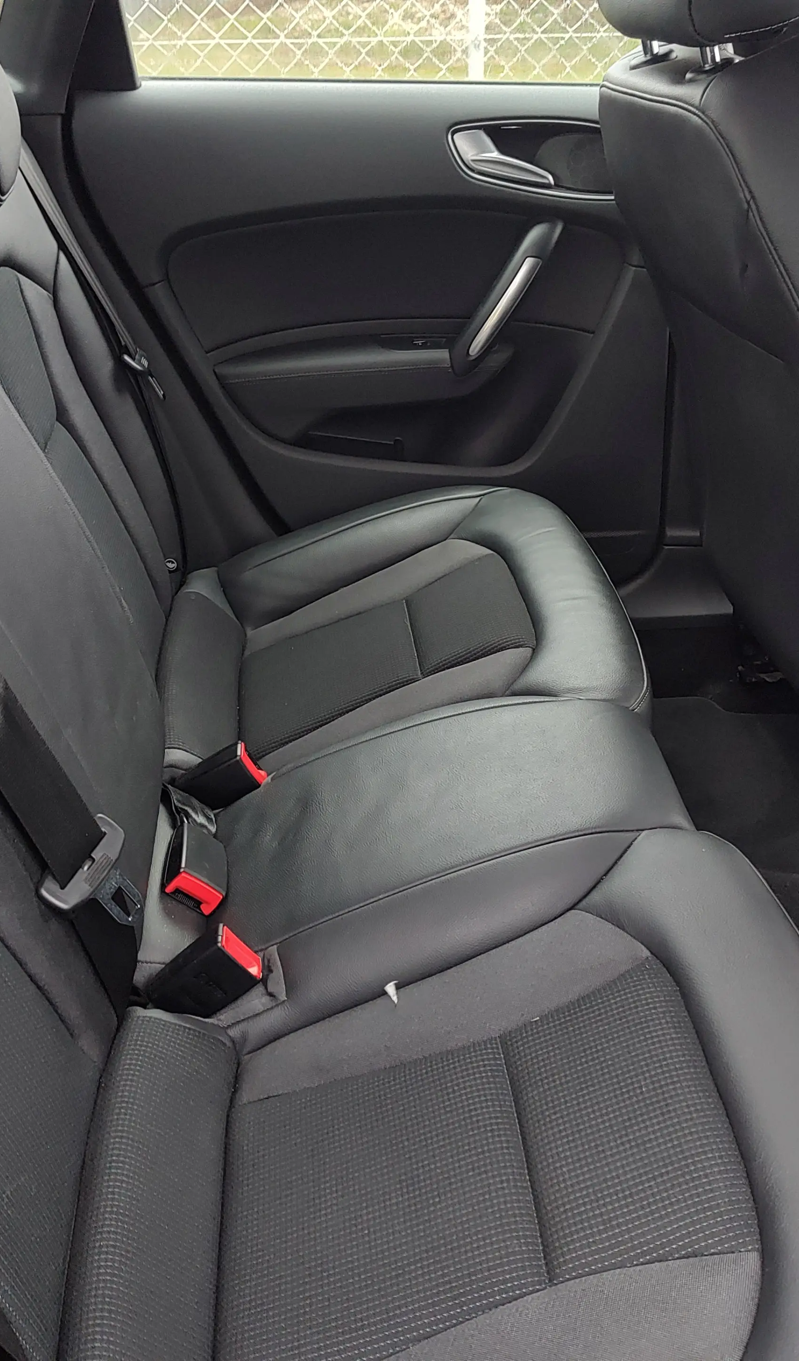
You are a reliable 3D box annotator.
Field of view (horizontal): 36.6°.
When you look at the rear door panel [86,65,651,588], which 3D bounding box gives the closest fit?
[{"bbox_3d":[-0.002,-0.386,1.467,0.720,0.620,0.110,-3,31,-4],"label":"rear door panel"}]

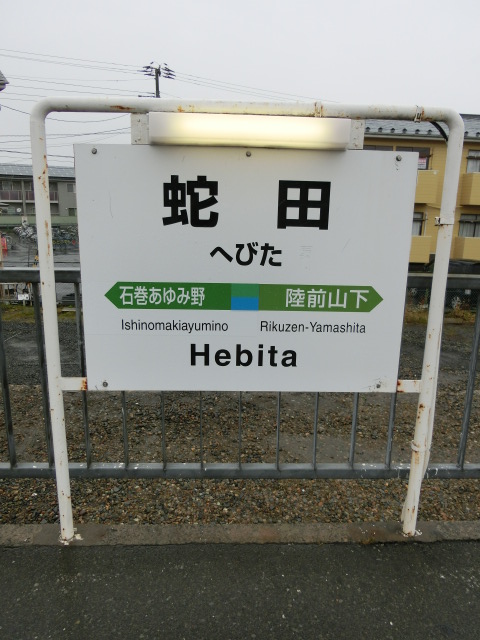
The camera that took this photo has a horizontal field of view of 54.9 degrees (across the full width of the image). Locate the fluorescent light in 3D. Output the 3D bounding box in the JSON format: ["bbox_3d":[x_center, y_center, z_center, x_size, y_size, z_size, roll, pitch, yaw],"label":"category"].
[{"bbox_3d":[0.035,-0.642,1.573,0.675,0.089,0.086,1,12,-2],"label":"fluorescent light"}]

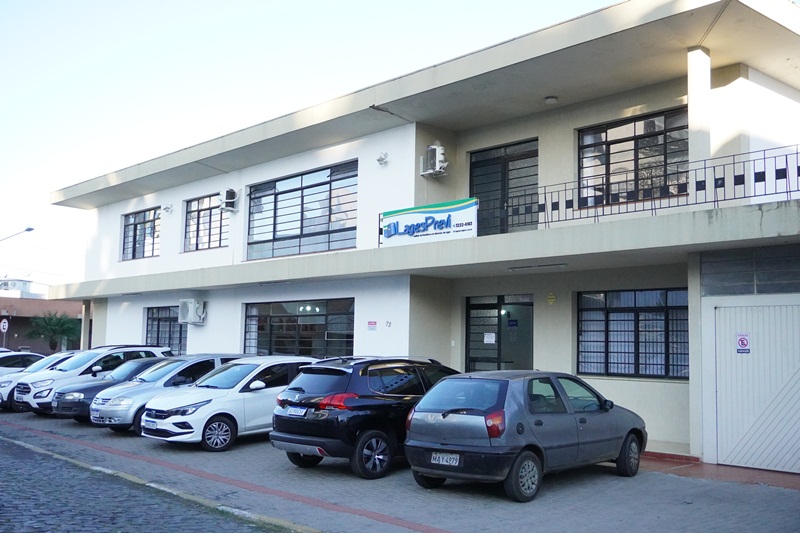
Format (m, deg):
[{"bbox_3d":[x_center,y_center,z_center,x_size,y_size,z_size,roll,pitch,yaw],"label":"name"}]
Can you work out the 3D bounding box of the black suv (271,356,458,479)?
[{"bbox_3d":[0.113,2.156,12.398,4.160,1.570,1.770,4,-6,-41],"label":"black suv"}]

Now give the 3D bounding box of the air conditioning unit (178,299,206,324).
[{"bbox_3d":[-5.739,1.272,22.704,0.310,0.650,0.820,7,-8,-43],"label":"air conditioning unit"}]

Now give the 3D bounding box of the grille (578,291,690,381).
[{"bbox_3d":[4.079,1.174,14.416,0.100,1.550,2.300,7,-8,-43],"label":"grille"}]

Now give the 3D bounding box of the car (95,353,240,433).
[{"bbox_3d":[-4.177,2.518,16.498,3.820,1.540,1.660,4,-6,-40],"label":"car"}]

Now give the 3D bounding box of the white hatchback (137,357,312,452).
[{"bbox_3d":[-2.517,2.402,14.886,4.200,1.500,1.740,4,-6,-40],"label":"white hatchback"}]

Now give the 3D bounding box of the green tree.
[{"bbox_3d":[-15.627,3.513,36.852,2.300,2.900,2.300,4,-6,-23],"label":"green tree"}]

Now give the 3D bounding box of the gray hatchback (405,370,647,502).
[{"bbox_3d":[1.810,2.095,10.910,1.650,1.440,3.750,-5,-7,44],"label":"gray hatchback"}]

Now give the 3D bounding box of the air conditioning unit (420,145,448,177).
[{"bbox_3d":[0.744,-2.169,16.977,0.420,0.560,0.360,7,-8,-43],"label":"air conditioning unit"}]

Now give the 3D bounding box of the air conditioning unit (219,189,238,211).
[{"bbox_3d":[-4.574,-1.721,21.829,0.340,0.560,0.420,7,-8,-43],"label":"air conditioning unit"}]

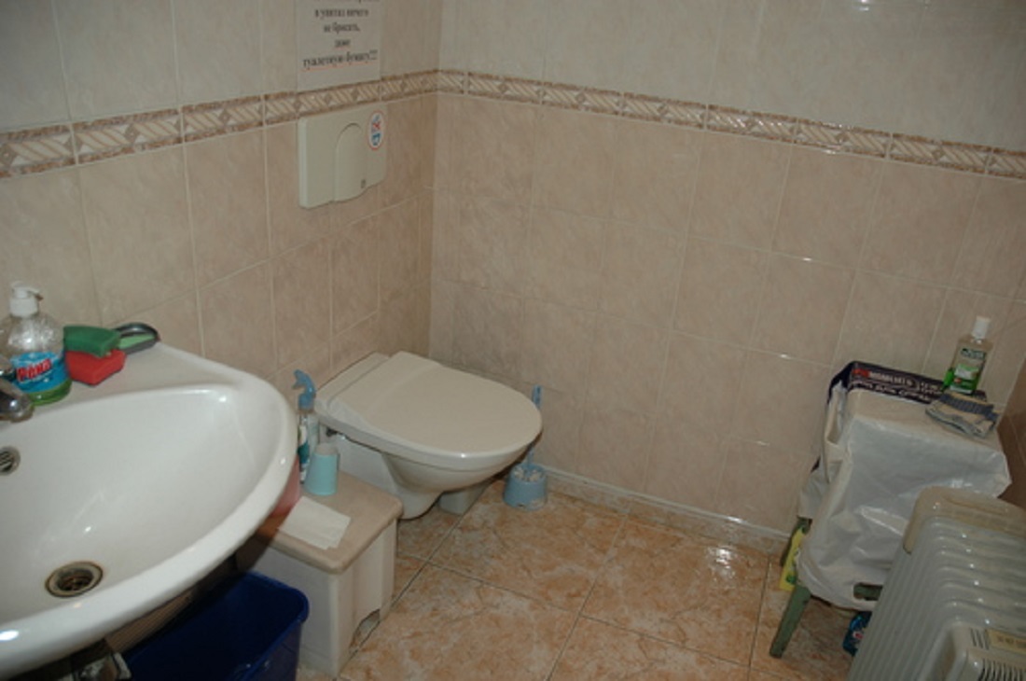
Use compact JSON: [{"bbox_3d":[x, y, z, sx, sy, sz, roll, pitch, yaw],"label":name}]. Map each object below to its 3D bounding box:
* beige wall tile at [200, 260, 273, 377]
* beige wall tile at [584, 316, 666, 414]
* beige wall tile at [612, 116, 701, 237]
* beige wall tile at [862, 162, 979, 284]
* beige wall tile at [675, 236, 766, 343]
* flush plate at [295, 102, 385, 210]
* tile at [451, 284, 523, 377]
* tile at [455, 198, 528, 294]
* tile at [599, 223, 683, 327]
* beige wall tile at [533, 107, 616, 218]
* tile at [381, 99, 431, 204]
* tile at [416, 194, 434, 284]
[{"bbox_3d":[-0.528,-0.013,1.475,0.010,0.250,0.200,14,26,19],"label":"beige wall tile"},{"bbox_3d":[0.302,0.066,2.048,0.200,0.250,0.010,14,26,19],"label":"beige wall tile"},{"bbox_3d":[0.338,-0.391,1.838,0.200,0.250,0.010,14,26,19],"label":"beige wall tile"},{"bbox_3d":[0.882,-0.254,1.669,0.200,0.250,0.010,14,26,19],"label":"beige wall tile"},{"bbox_3d":[0.508,-0.120,1.894,0.200,0.250,0.010,14,26,19],"label":"beige wall tile"},{"bbox_3d":[-0.356,-0.403,1.646,0.024,0.175,0.300,14,26,19],"label":"flush plate"},{"bbox_3d":[-0.070,-0.020,2.150,0.200,0.252,0.010,14,26,19],"label":"tile"},{"bbox_3d":[-0.054,-0.254,2.047,0.200,0.250,0.009,14,26,18],"label":"tile"},{"bbox_3d":[0.315,-0.159,1.916,0.200,0.252,0.010,14,26,19],"label":"tile"},{"bbox_3d":[0.149,-0.429,1.876,0.200,0.252,0.010,14,26,19],"label":"beige wall tile"},{"bbox_3d":[-0.277,-0.460,1.878,0.010,0.250,0.200,14,26,19],"label":"tile"},{"bbox_3d":[-0.243,-0.282,2.107,0.010,0.250,0.080,14,26,19],"label":"tile"}]

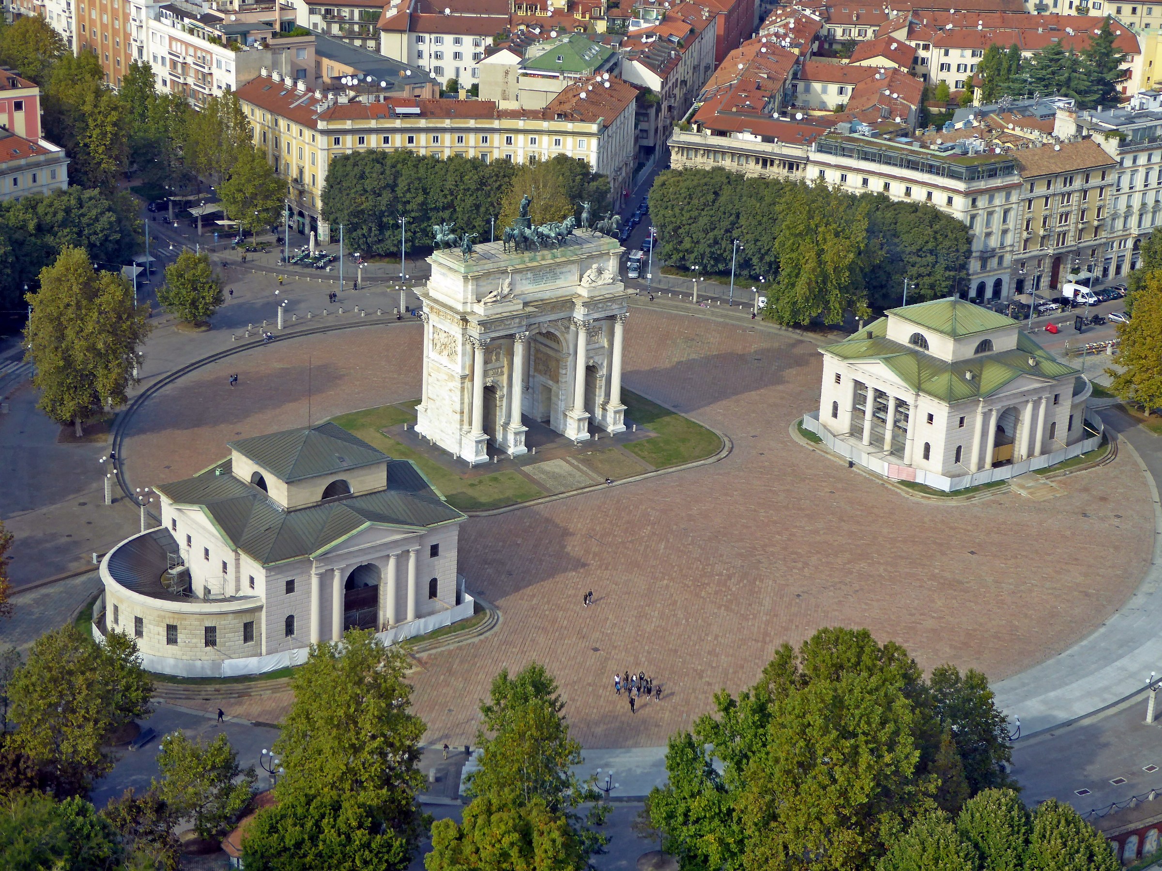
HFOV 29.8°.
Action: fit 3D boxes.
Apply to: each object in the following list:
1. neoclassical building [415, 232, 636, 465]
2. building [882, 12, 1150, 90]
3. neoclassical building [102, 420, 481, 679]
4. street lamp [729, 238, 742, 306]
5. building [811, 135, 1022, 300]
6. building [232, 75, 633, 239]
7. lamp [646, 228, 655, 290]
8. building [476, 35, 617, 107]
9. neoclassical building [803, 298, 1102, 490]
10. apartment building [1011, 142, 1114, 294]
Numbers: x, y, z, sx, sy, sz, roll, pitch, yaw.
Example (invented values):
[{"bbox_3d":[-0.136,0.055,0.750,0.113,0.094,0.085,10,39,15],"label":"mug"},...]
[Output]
[{"bbox_3d":[-7.015,-14.544,275.864,25.200,29.800,14.200,-13,26,-36],"label":"neoclassical building"},{"bbox_3d":[96.634,-83.975,489.865,55.000,16.500,30.000,0,21,-9],"label":"building"},{"bbox_3d":[-33.146,9.129,226.201,35.500,18.600,23.400,-13,26,-36],"label":"neoclassical building"},{"bbox_3d":[23.557,-25.067,334.539,1.000,10.500,1.800,11,22,18],"label":"street lamp"},{"bbox_3d":[51.812,-34.396,344.753,31.000,23.600,14.500,17,25,32],"label":"building"},{"bbox_3d":[-21.732,-47.015,367.697,69.000,22.600,35.000,0,21,-9],"label":"building"},{"bbox_3d":[11.070,-27.327,338.503,1.000,10.500,1.600,11,22,18],"label":"lamp"},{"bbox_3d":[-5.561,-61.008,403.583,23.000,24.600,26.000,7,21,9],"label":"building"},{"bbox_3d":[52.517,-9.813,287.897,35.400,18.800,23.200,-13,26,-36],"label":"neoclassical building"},{"bbox_3d":[73.963,-36.237,355.227,24.000,21.900,14.000,-13,26,-36],"label":"apartment building"}]

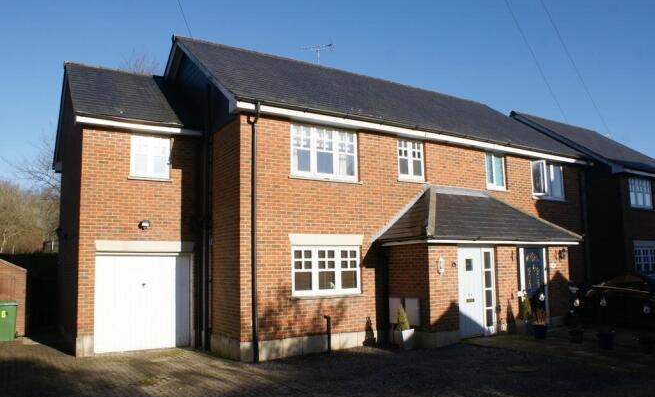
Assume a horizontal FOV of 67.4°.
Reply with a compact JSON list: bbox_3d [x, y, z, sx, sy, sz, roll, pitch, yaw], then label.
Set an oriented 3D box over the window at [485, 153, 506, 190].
[{"bbox_3d":[4.694,-0.742,13.905,0.765,1.006,0.134,4,-9,-32],"label":"window"}]

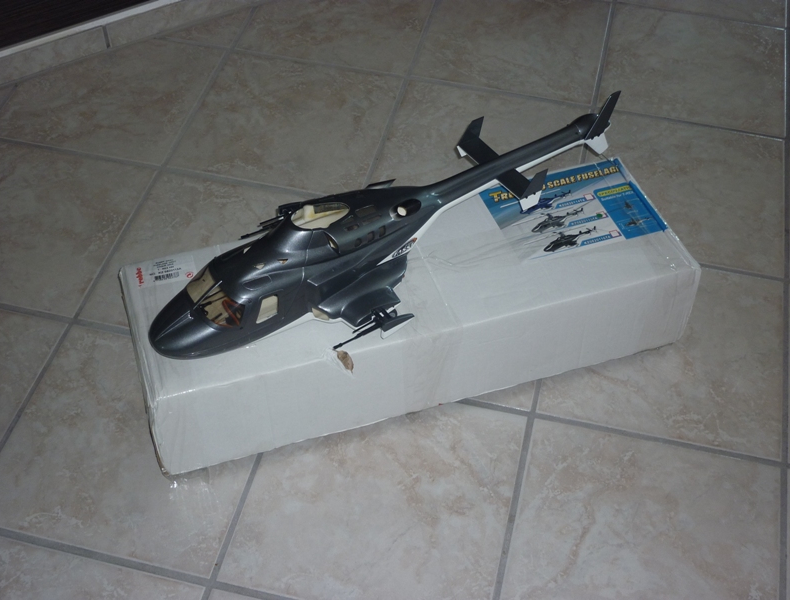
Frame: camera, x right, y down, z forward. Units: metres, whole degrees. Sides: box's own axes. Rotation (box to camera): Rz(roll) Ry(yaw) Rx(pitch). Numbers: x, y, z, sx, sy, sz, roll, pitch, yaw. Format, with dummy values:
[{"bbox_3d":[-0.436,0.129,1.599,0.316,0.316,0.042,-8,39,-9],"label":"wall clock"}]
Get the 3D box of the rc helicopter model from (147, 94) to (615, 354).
[{"bbox_3d":[0.009,-0.105,1.327,0.704,0.144,0.238,-26,55,-21],"label":"rc helicopter model"}]

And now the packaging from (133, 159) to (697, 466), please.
[{"bbox_3d":[0.022,0.007,1.429,0.730,0.156,0.234,-13,51,-12],"label":"packaging"}]

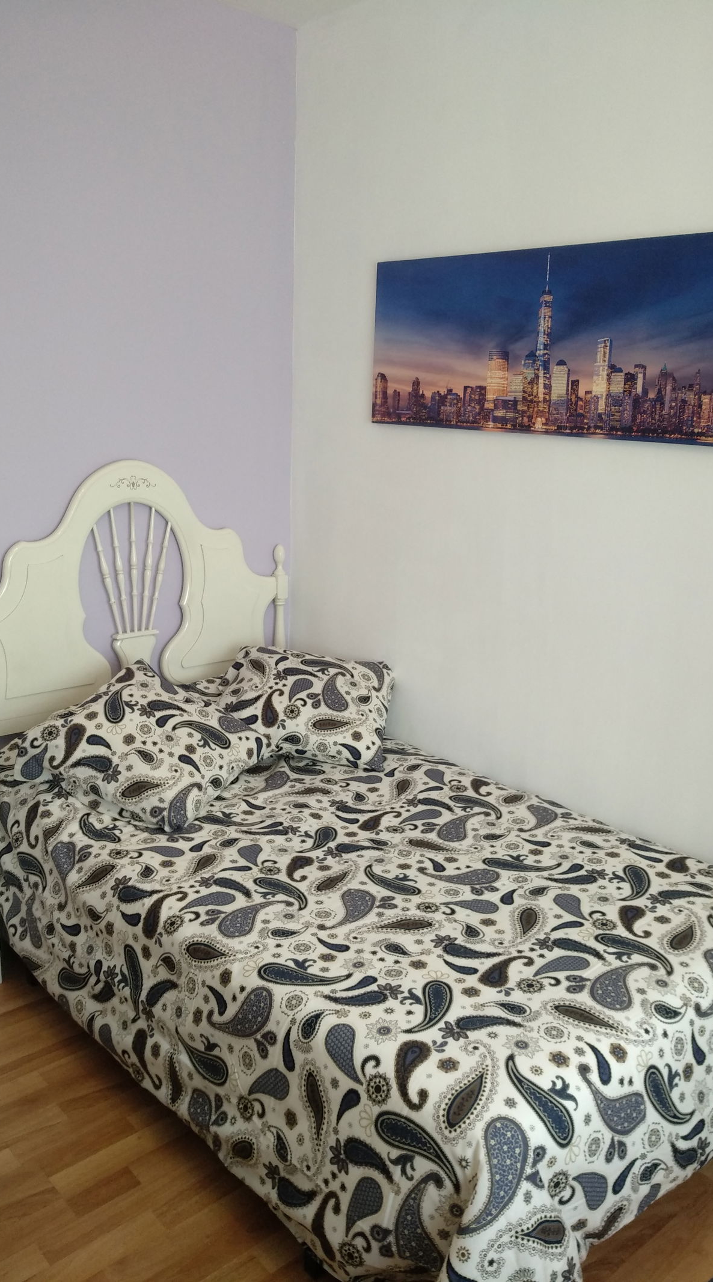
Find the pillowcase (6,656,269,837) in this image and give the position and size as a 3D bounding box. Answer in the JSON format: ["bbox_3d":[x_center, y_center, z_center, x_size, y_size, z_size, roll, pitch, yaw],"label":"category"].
[{"bbox_3d":[-0.609,0.304,2.322,0.470,0.170,0.510,33,41,3],"label":"pillowcase"}]

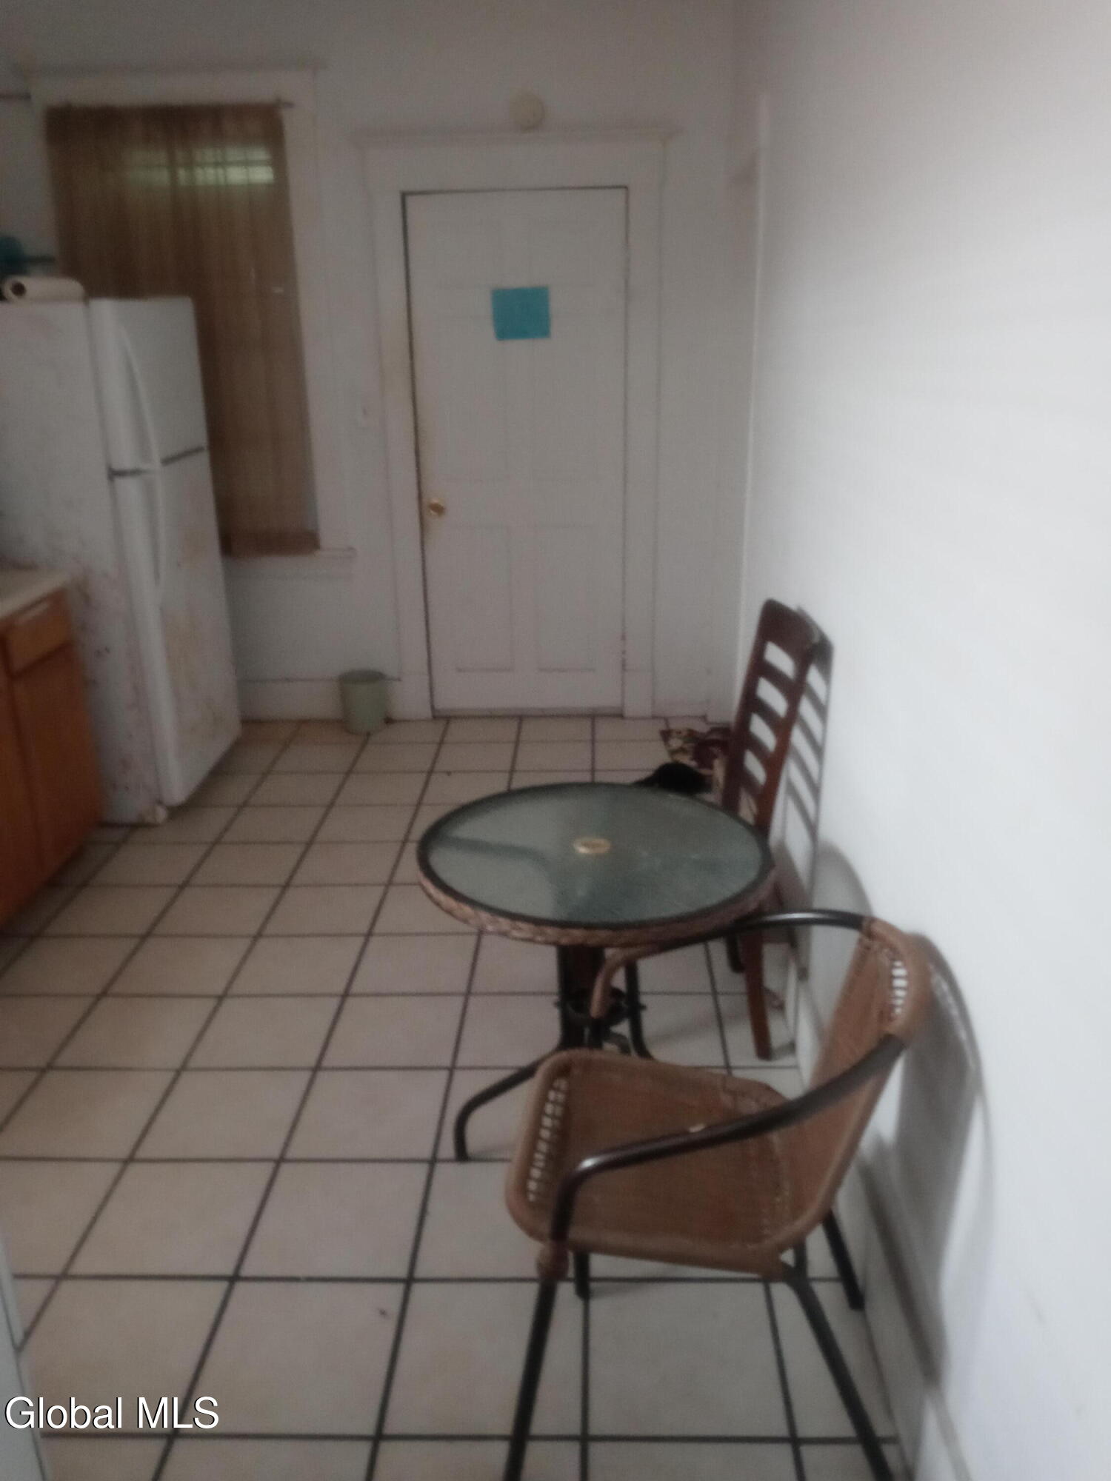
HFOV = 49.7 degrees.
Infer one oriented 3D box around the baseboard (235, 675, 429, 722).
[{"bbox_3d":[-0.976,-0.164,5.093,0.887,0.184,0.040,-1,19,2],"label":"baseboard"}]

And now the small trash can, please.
[{"bbox_3d":[-0.793,-0.155,4.983,0.199,0.228,0.199,-1,19,0],"label":"small trash can"}]

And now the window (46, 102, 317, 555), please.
[{"bbox_3d":[-1.418,-1.546,4.644,0.862,1.644,0.100,-1,19,2],"label":"window"}]

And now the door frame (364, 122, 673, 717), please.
[{"bbox_3d":[-0.138,-1.160,4.737,1.097,2.254,0.120,-1,19,2],"label":"door frame"}]

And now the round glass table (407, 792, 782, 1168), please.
[{"bbox_3d":[0.073,0.517,2.223,0.620,0.700,0.620,-1,19,2],"label":"round glass table"}]

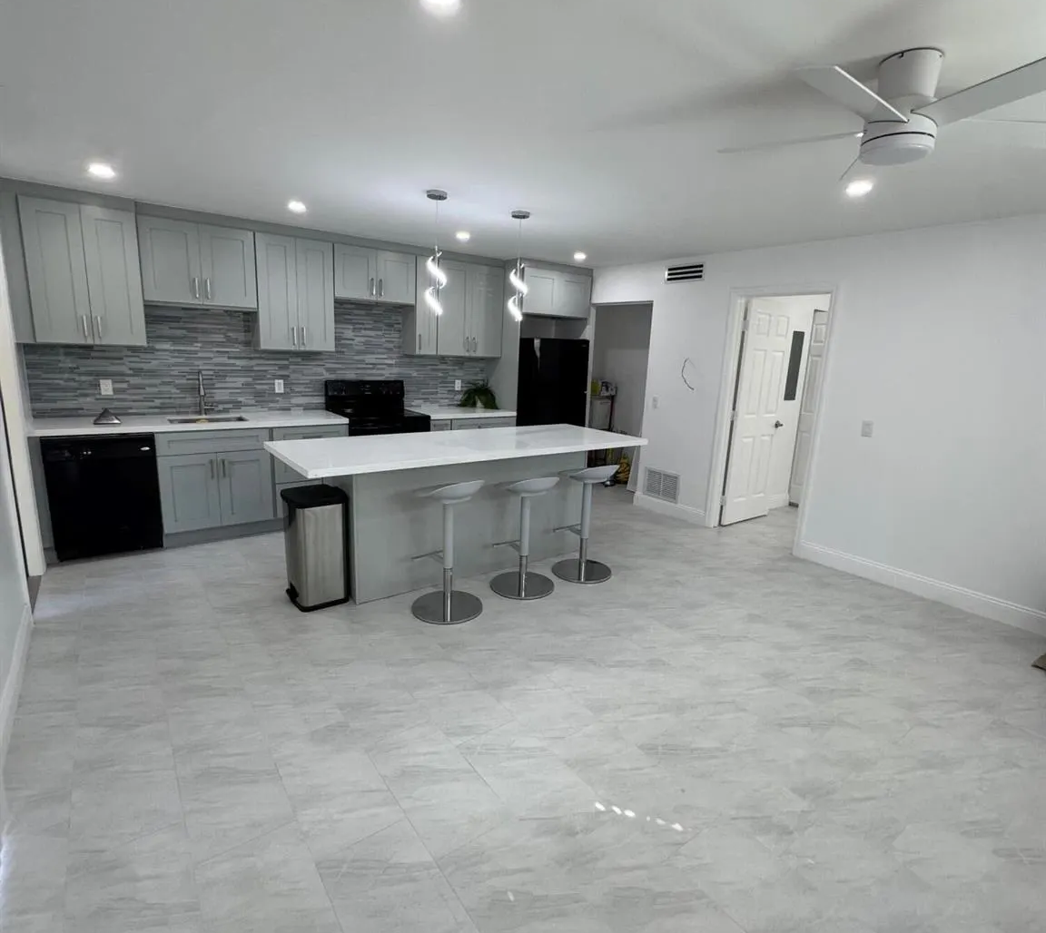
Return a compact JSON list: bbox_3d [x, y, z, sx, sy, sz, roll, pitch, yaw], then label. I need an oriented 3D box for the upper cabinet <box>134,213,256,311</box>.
[{"bbox_3d":[-2.500,-1.535,4.356,0.762,0.603,0.320,-6,15,-35],"label":"upper cabinet"}]

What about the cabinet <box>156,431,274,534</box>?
[{"bbox_3d":[-2.491,0.044,4.537,0.762,0.761,0.615,-6,15,-35],"label":"cabinet"}]

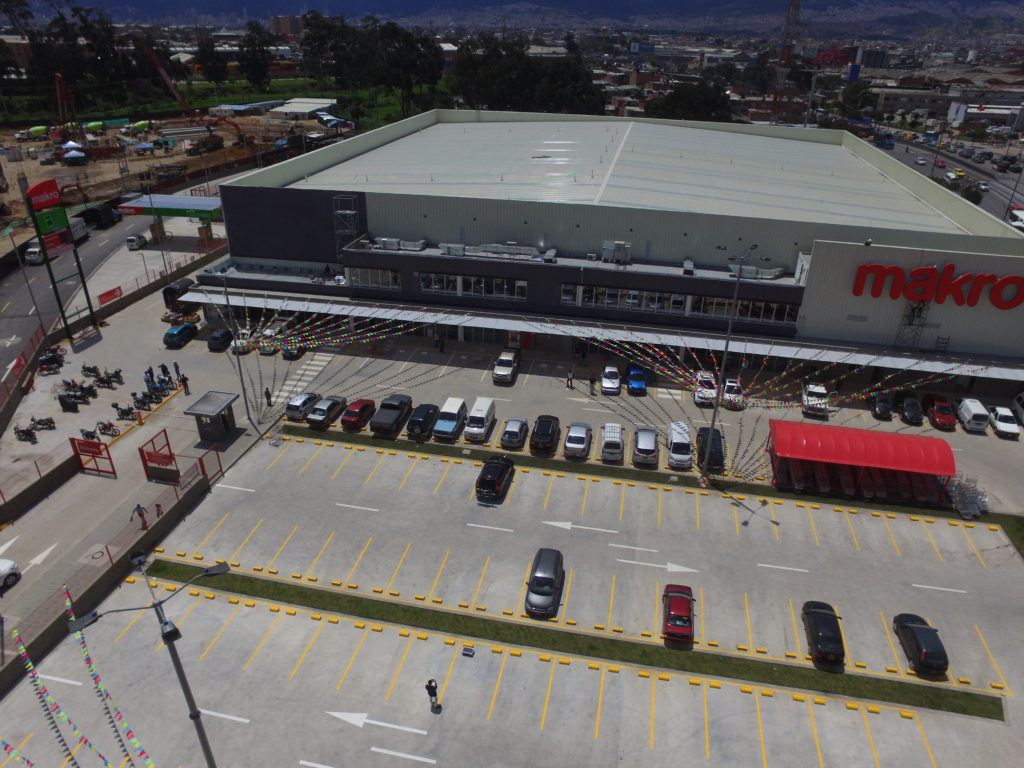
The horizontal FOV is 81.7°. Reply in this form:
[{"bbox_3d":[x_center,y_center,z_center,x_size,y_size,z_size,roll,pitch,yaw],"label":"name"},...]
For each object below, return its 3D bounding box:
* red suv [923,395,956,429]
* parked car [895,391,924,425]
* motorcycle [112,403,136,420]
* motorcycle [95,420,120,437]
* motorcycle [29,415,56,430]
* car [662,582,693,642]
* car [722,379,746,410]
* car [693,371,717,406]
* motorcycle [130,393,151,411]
[{"bbox_3d":[37.036,2.403,51.344,1.725,1.553,4.033,10,32,15],"label":"red suv"},{"bbox_3d":[34.775,2.048,51.926,1.609,1.466,3.845,10,32,15],"label":"parked car"},{"bbox_3d":[-34.210,2.464,52.279,1.950,1.100,0.720,8,32,11],"label":"motorcycle"},{"bbox_3d":[-30.502,3.353,44.626,1.950,1.080,0.720,9,32,12],"label":"motorcycle"},{"bbox_3d":[-37.304,3.099,47.068,1.894,1.075,0.748,-3,31,-8],"label":"motorcycle"},{"bbox_3d":[8.961,12.264,32.107,1.650,1.420,3.900,6,32,8],"label":"car"},{"bbox_3d":[18.925,0.681,50.301,1.750,1.600,4.200,6,32,8],"label":"car"},{"bbox_3d":[17.467,0.352,53.730,1.812,1.705,4.352,8,31,11],"label":"car"},{"bbox_3d":[-30.005,1.411,47.799,1.950,1.120,0.720,7,32,10],"label":"motorcycle"}]

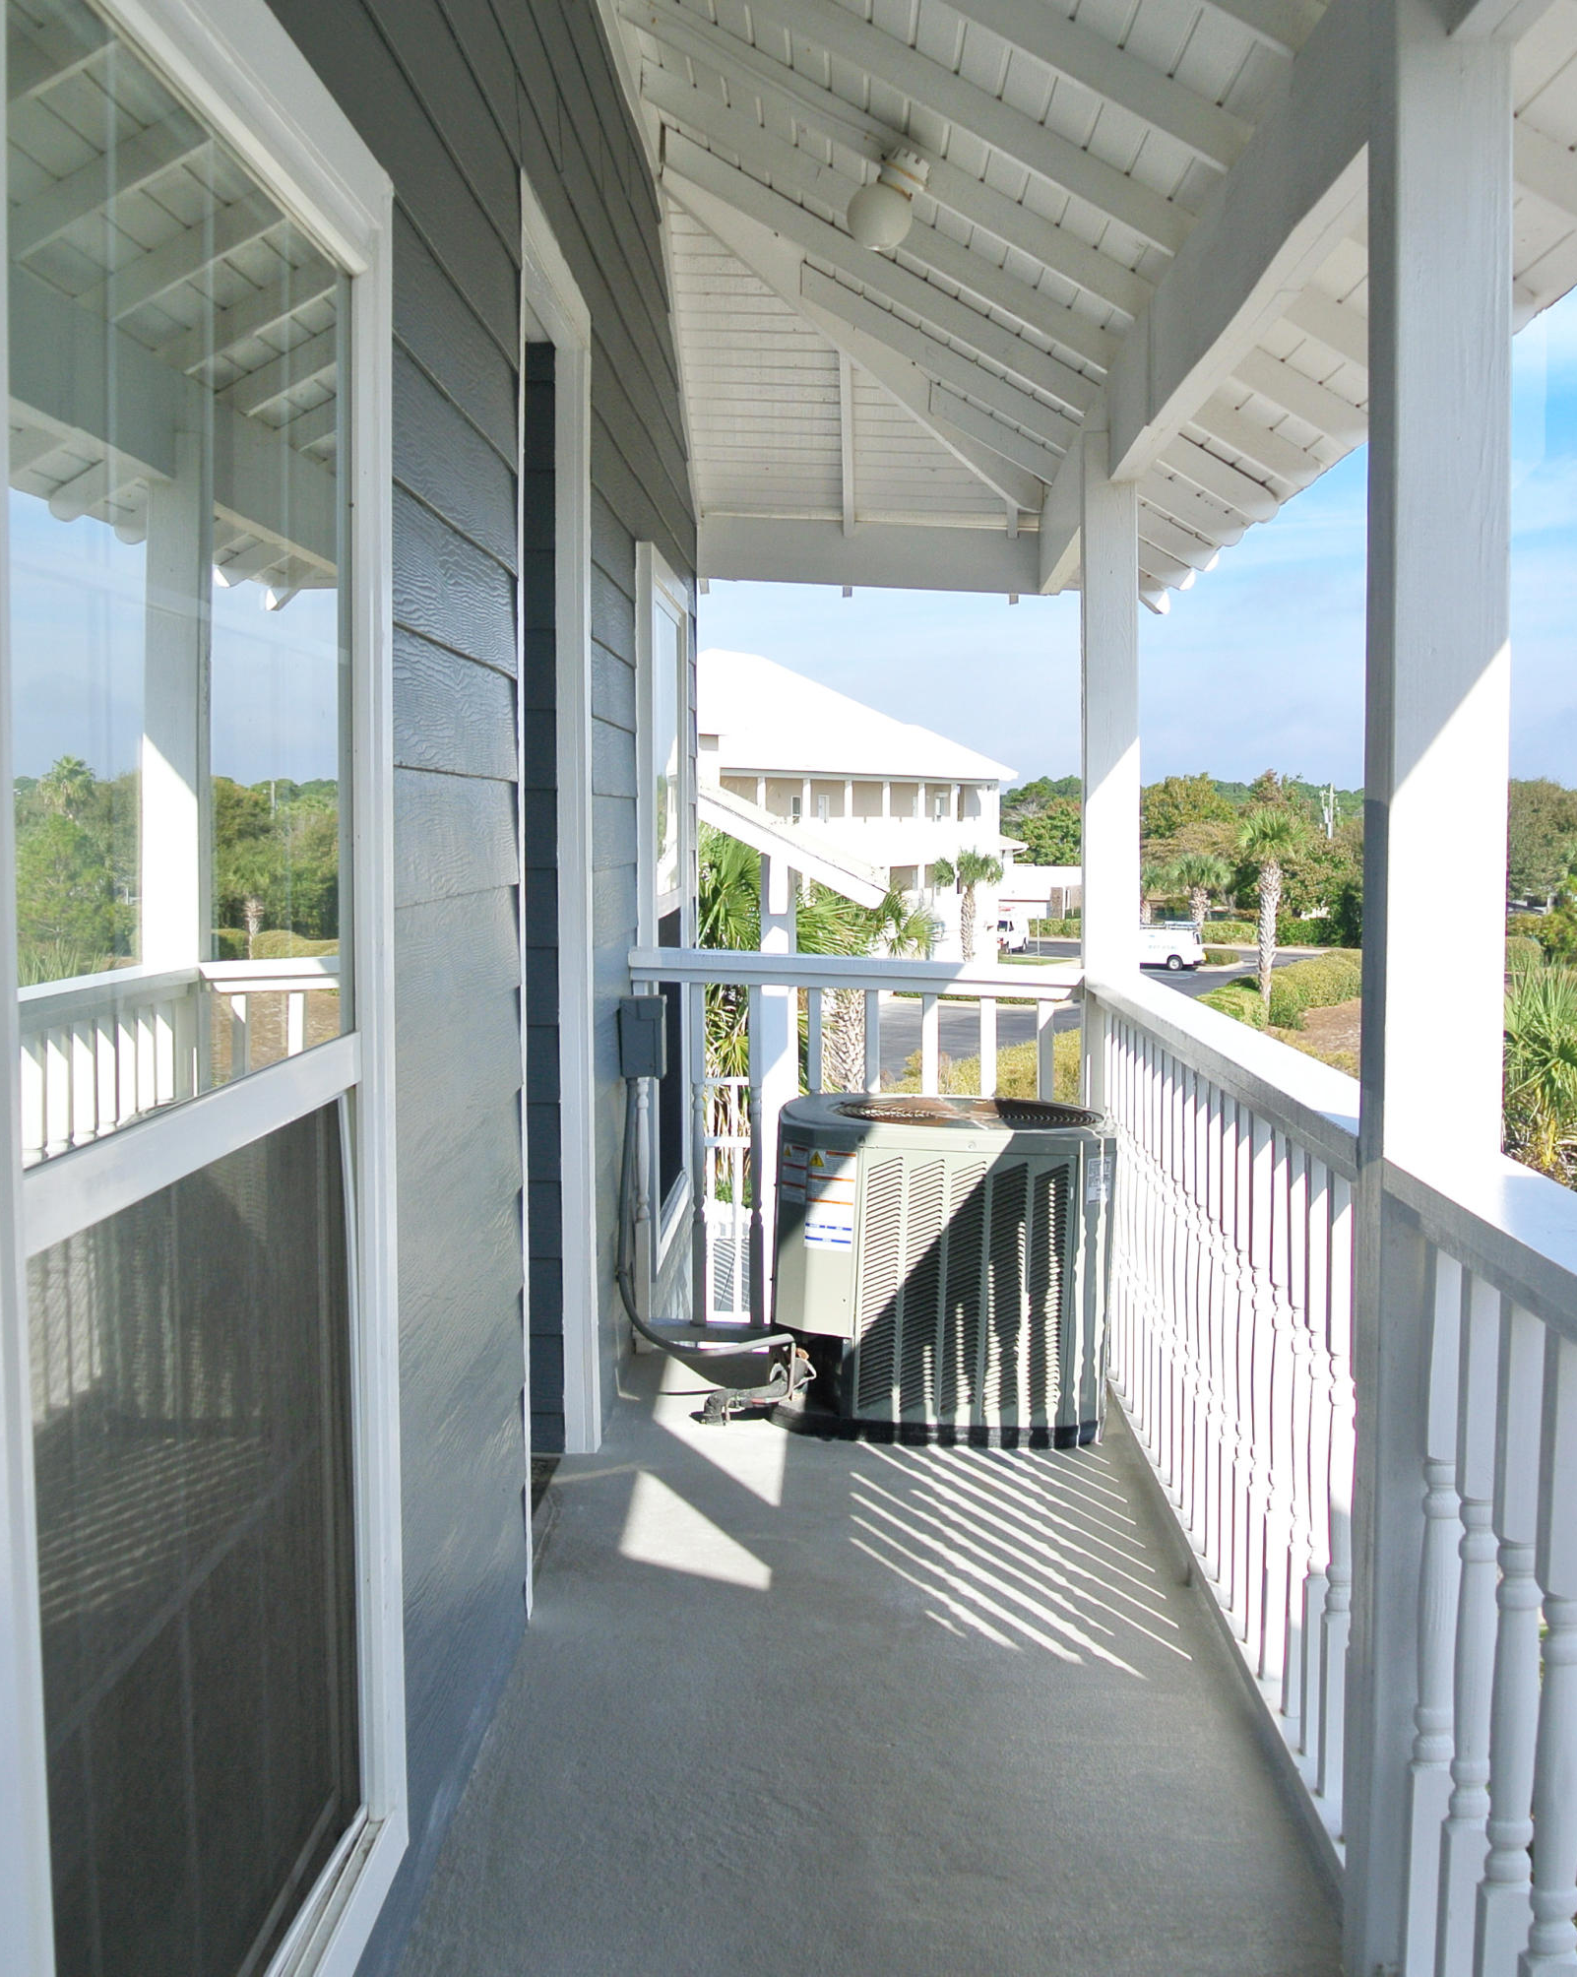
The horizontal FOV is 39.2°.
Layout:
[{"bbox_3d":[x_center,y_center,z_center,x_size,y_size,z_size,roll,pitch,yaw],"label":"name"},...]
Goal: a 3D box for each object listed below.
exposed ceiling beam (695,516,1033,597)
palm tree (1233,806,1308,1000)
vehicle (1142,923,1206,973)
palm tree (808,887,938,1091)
[{"bbox_3d":[0.329,-1.687,8.700,1.420,0.280,0.110,0,4,1],"label":"exposed ceiling beam"},{"bbox_3d":[17.164,-2.539,78.563,2.800,7.806,2.800,0,4,0],"label":"palm tree"},{"bbox_3d":[17.981,-2.163,110.687,5.600,2.200,2.050,2,5,20],"label":"vehicle"},{"bbox_3d":[0.771,1.604,30.750,3.100,6.652,3.100,0,4,0],"label":"palm tree"}]

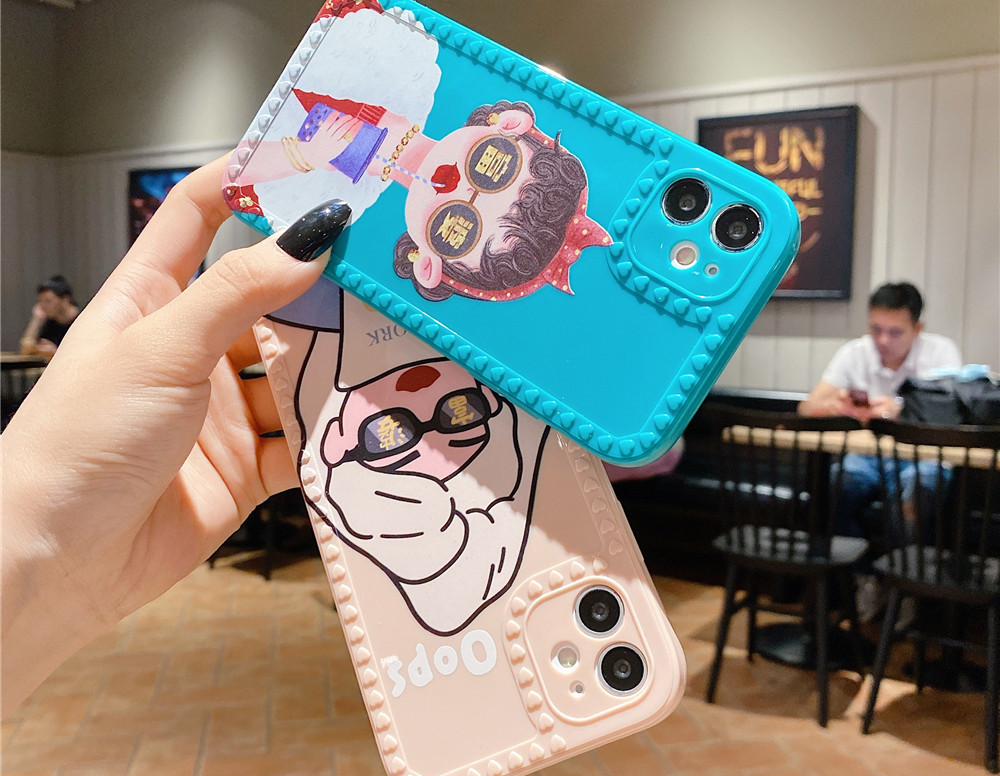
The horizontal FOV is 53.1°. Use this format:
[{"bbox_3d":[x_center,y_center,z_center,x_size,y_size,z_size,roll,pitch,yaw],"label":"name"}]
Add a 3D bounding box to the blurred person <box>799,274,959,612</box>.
[{"bbox_3d":[1.285,0.240,3.380,0.550,1.190,0.700,3,6,27],"label":"blurred person"}]

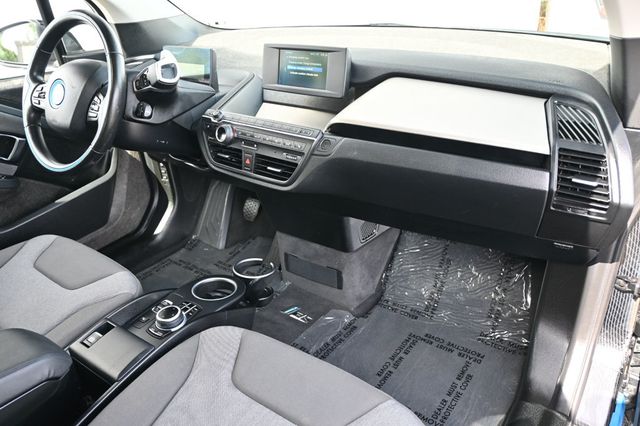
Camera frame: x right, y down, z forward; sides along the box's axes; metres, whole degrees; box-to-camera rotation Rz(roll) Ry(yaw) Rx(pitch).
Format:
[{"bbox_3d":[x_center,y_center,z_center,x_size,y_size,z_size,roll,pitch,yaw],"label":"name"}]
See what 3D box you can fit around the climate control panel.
[{"bbox_3d":[-0.123,-0.145,1.104,0.310,0.125,0.085,14,14,29],"label":"climate control panel"}]

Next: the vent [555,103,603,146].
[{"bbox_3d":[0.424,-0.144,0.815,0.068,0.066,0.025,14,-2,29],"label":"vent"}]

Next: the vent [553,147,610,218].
[{"bbox_3d":[0.423,-0.048,0.804,0.080,0.104,0.030,14,11,29],"label":"vent"}]

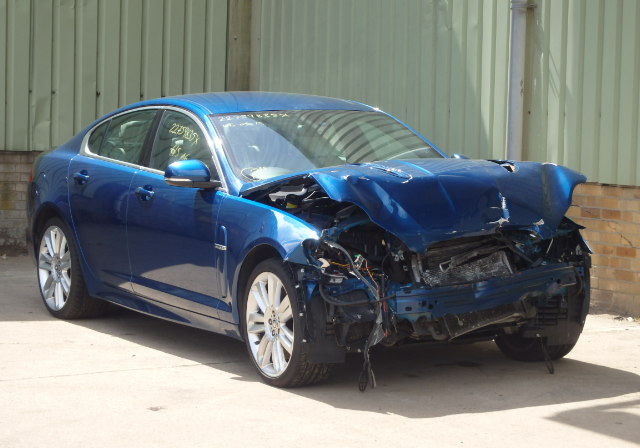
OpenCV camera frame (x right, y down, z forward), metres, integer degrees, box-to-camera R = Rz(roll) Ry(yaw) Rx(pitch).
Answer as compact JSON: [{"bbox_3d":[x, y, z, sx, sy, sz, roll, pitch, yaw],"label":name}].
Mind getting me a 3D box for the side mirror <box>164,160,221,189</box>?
[{"bbox_3d":[-0.697,-0.272,10.385,0.245,0.160,0.210,-3,6,-29],"label":"side mirror"}]

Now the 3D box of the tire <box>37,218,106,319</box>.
[{"bbox_3d":[-1.590,0.280,12.309,0.286,0.680,0.680,-3,6,-29],"label":"tire"}]

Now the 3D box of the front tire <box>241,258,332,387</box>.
[{"bbox_3d":[-0.151,0.506,9.790,0.260,0.686,0.686,-3,6,-27],"label":"front tire"}]

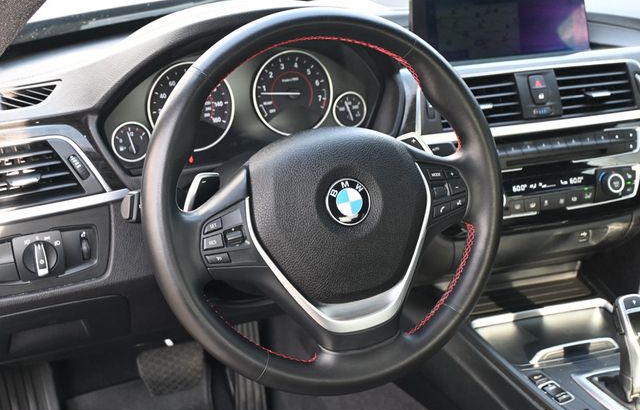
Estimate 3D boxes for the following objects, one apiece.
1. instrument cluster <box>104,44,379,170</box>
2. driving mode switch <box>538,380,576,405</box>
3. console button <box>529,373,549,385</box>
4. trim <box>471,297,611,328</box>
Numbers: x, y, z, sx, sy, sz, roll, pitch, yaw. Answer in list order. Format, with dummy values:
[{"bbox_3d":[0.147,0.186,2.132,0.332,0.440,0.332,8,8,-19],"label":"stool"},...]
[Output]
[{"bbox_3d":[-0.088,-0.119,1.037,0.345,0.138,0.055,-11,7,-24],"label":"instrument cluster"},{"bbox_3d":[0.276,0.217,1.012,0.024,0.009,0.037,-11,27,-22],"label":"driving mode switch"},{"bbox_3d":[0.264,0.211,1.050,0.021,0.007,0.017,-11,28,-24],"label":"console button"},{"bbox_3d":[0.301,0.153,1.173,0.198,0.011,0.024,-7,23,-15],"label":"trim"}]

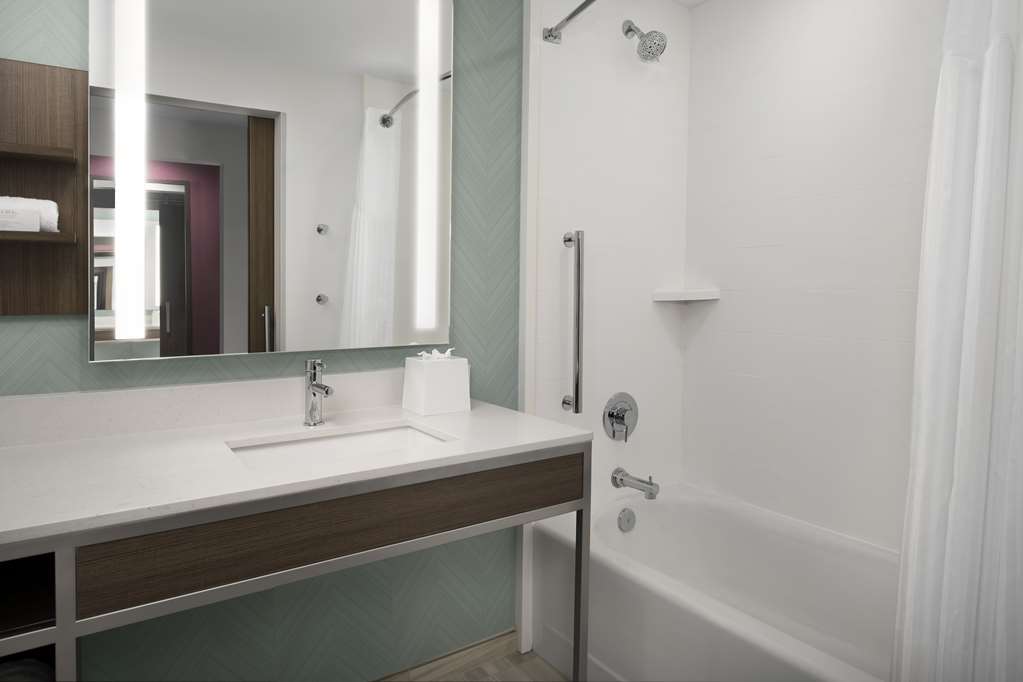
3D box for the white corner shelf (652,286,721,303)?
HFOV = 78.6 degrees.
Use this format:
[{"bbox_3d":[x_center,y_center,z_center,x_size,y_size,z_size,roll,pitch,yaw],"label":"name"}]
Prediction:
[{"bbox_3d":[0.655,-0.172,2.328,0.238,0.043,0.130,1,5,9],"label":"white corner shelf"}]

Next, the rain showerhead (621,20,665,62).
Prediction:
[{"bbox_3d":[0.442,-1.006,2.064,0.105,0.150,0.152,-3,6,-35],"label":"rain showerhead"}]

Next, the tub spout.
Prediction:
[{"bbox_3d":[0.437,0.497,2.177,0.073,0.080,0.180,-3,6,-35],"label":"tub spout"}]

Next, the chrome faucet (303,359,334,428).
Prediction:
[{"bbox_3d":[-0.441,0.126,1.447,0.046,0.156,0.148,-3,6,-35],"label":"chrome faucet"}]

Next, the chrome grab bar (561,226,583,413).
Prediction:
[{"bbox_3d":[0.206,-0.059,2.026,0.048,0.582,0.076,-3,6,-35],"label":"chrome grab bar"}]

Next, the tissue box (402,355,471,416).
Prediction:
[{"bbox_3d":[-0.202,0.114,1.693,0.141,0.145,0.128,-3,6,-35],"label":"tissue box"}]

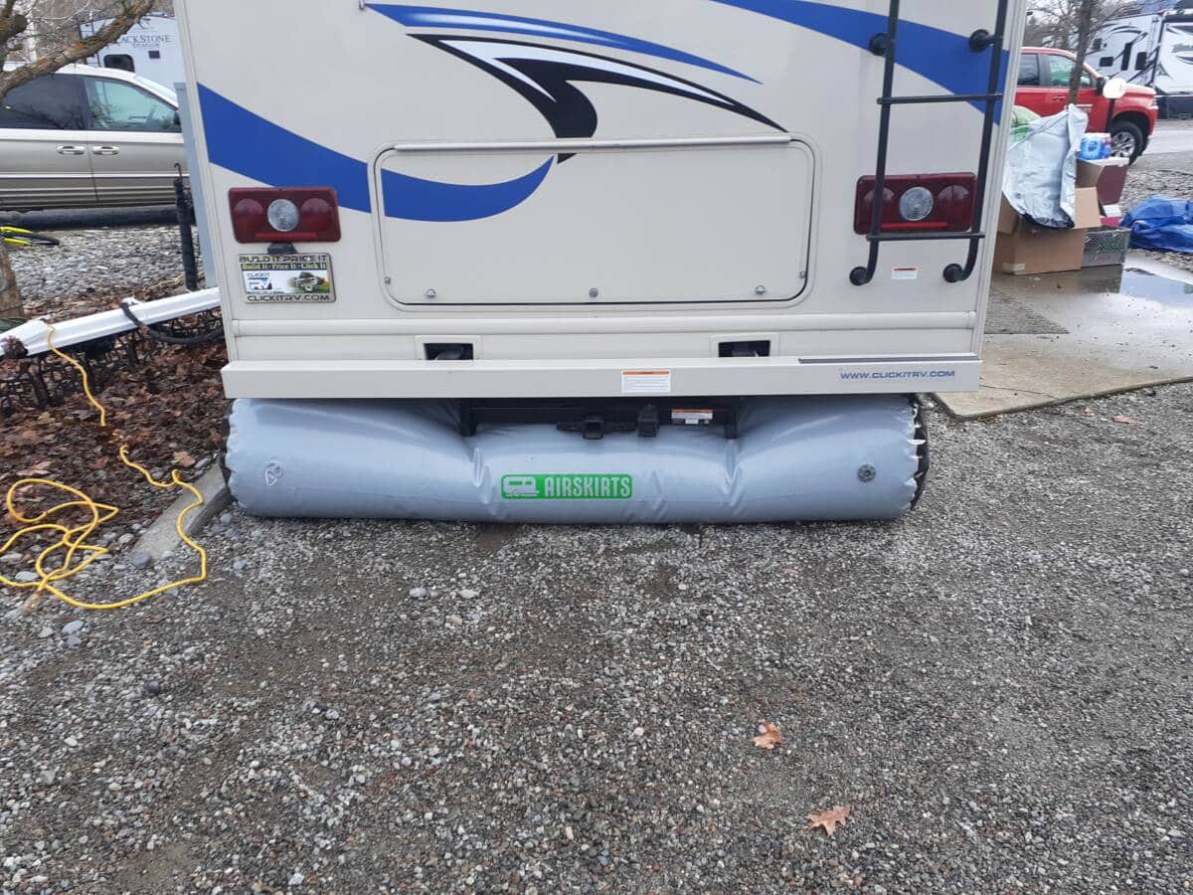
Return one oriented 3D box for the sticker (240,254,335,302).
[{"bbox_3d":[-1.026,-0.560,3.086,0.312,0.160,0.010,0,20,3],"label":"sticker"}]

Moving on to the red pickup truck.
[{"bbox_3d":[6.467,-5.660,15.844,5.880,1.920,2.060,-6,20,-12],"label":"red pickup truck"}]

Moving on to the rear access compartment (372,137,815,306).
[{"bbox_3d":[-0.011,-0.715,2.978,1.370,0.525,0.050,0,20,3],"label":"rear access compartment"}]

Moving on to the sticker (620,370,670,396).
[{"bbox_3d":[0.163,-0.214,3.044,0.158,0.075,0.005,0,20,3],"label":"sticker"}]

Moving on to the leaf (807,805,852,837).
[{"bbox_3d":[0.494,0.785,1.972,0.095,0.025,0.085,0,20,3],"label":"leaf"}]

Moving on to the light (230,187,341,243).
[{"bbox_3d":[-0.992,-0.746,2.991,0.345,0.175,0.055,0,20,3],"label":"light"}]

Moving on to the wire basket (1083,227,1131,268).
[{"bbox_3d":[4.112,-1.675,7.759,0.440,0.290,0.320,-7,21,-16],"label":"wire basket"}]

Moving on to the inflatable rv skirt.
[{"bbox_3d":[-0.080,0.015,3.414,2.470,0.520,0.500,0,20,3],"label":"inflatable rv skirt"}]

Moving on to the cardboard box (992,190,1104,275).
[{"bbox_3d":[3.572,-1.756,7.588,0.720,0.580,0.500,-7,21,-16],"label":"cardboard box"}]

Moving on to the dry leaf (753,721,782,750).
[{"bbox_3d":[0.407,0.691,2.226,0.075,0.030,0.090,0,20,3],"label":"dry leaf"}]

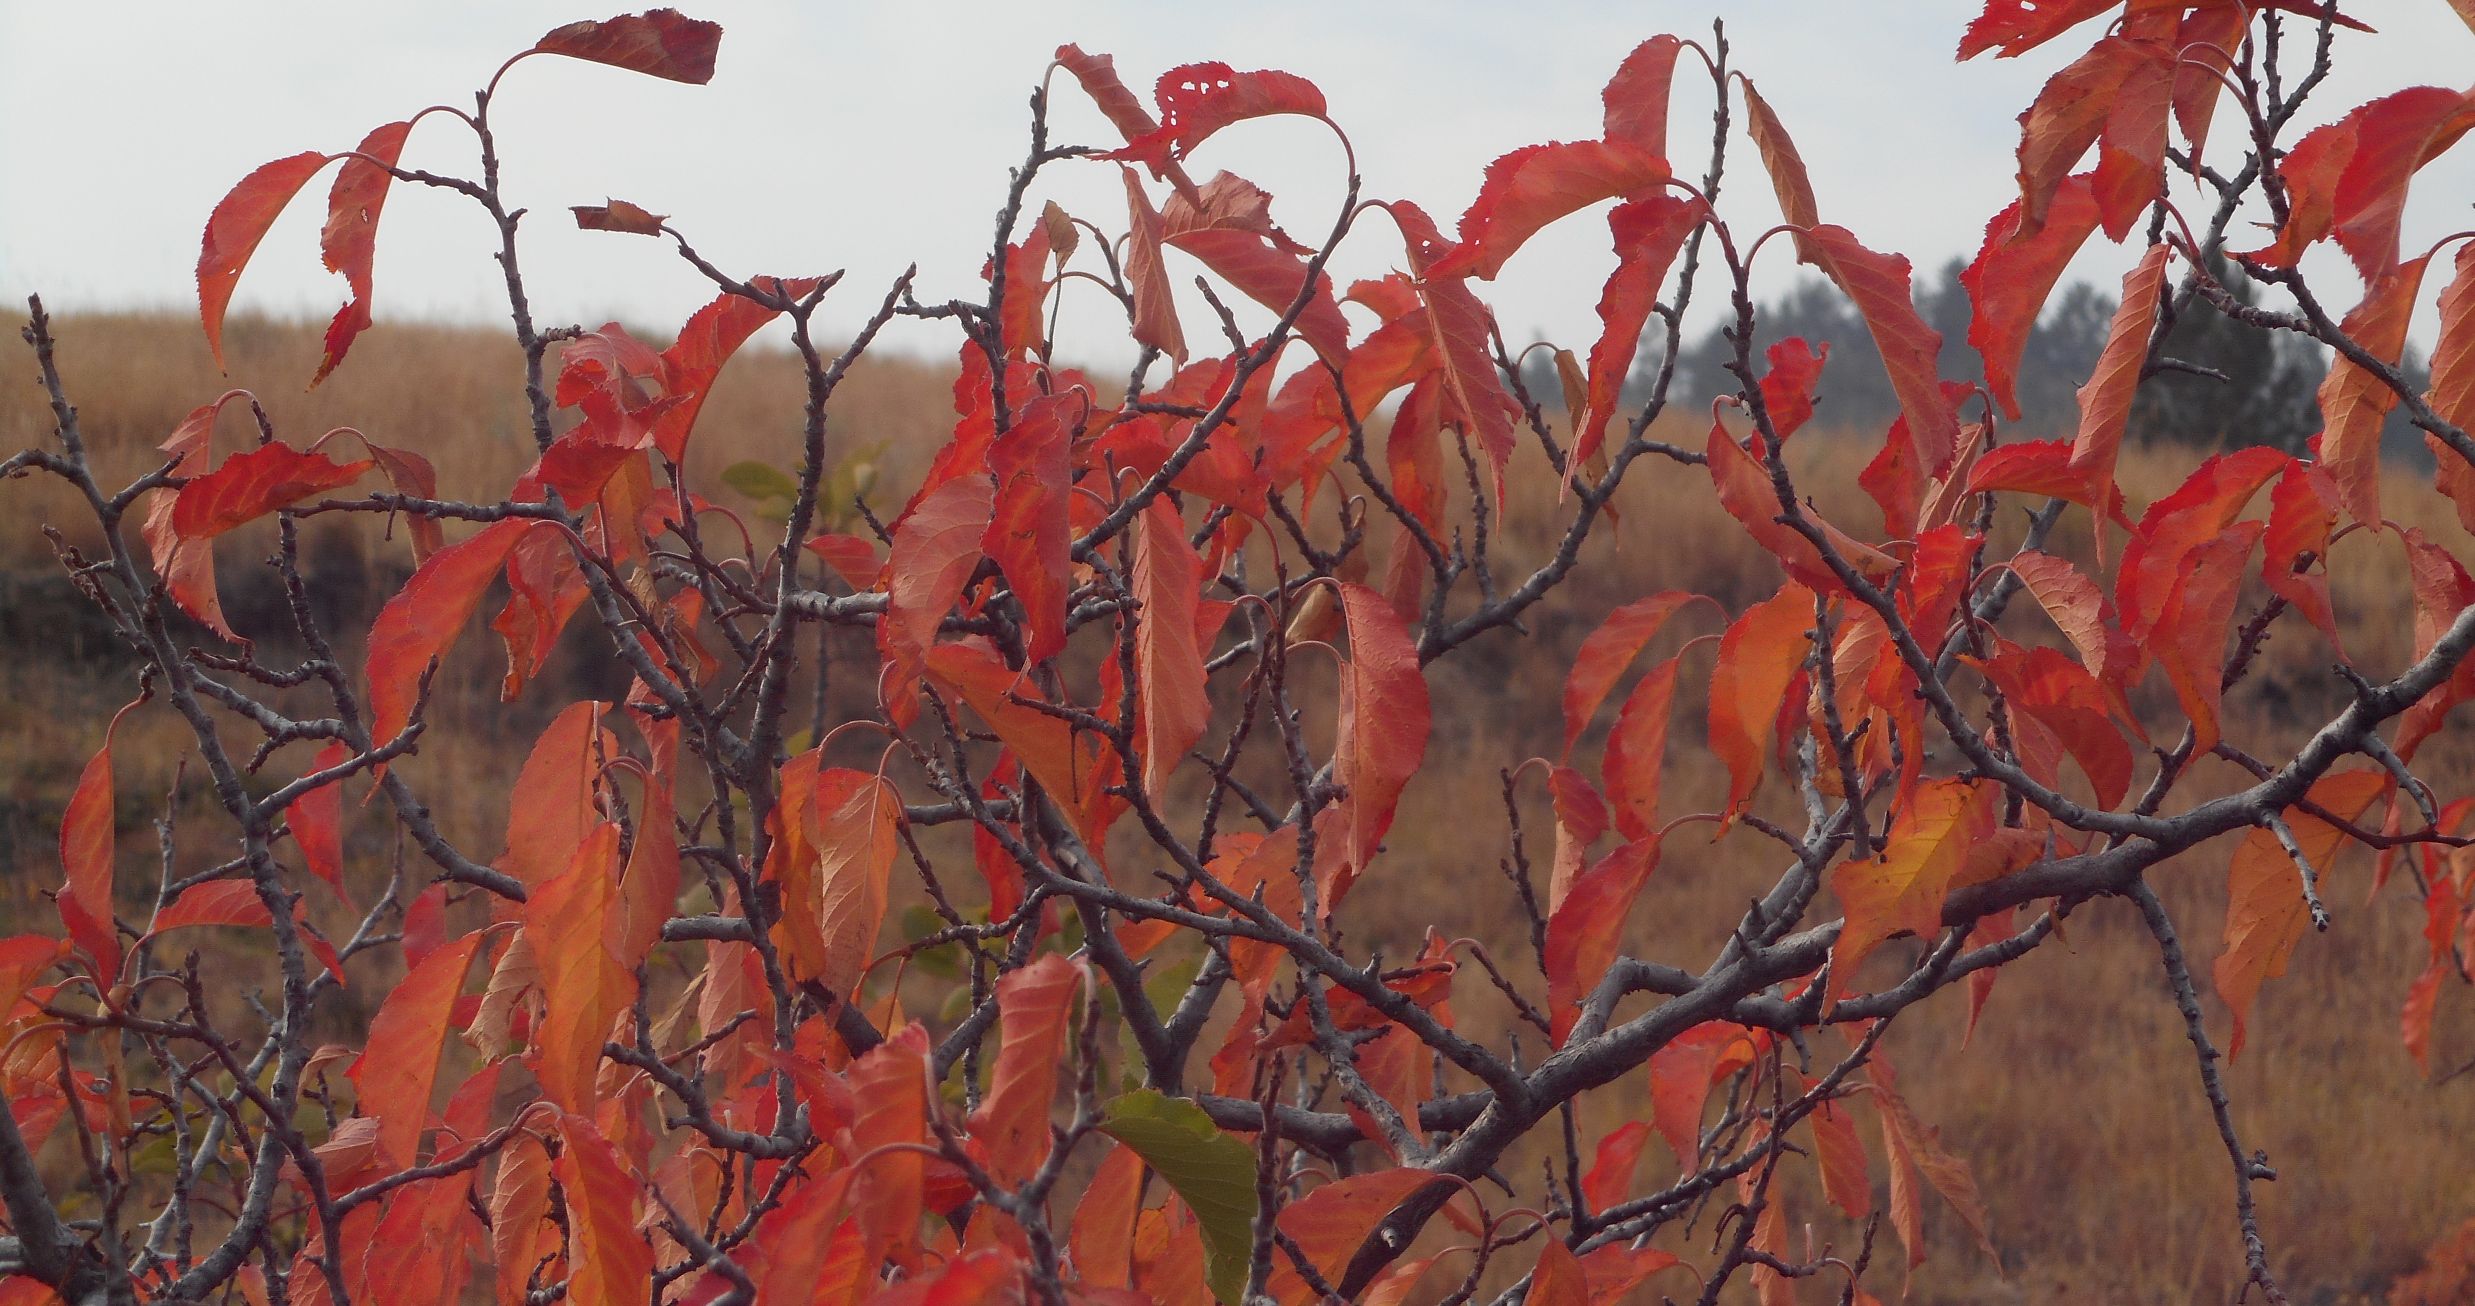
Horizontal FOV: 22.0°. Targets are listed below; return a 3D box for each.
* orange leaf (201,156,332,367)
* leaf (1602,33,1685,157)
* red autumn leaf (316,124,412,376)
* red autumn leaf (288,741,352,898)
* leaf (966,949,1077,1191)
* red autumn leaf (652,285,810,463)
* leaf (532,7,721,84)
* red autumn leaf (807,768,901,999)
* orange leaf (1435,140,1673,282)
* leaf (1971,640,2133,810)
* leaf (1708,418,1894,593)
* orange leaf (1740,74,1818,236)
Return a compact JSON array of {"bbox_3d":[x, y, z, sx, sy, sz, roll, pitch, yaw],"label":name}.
[{"bbox_3d":[-0.298,-0.121,1.900,0.025,0.074,0.022,26,0,0],"label":"orange leaf"},{"bbox_3d":[0.118,-0.152,1.900,0.024,0.068,0.022,10,0,0],"label":"leaf"},{"bbox_3d":[-0.220,-0.101,1.600,0.018,0.069,0.022,16,1,-8],"label":"red autumn leaf"},{"bbox_3d":[-0.284,0.054,1.970,0.021,0.056,0.018,-3,0,0],"label":"red autumn leaf"},{"bbox_3d":[-0.060,0.119,1.820,0.029,0.070,0.025,15,0,0],"label":"leaf"},{"bbox_3d":[-0.129,-0.072,1.630,0.026,0.058,0.025,40,0,0],"label":"red autumn leaf"},{"bbox_3d":[-0.157,-0.155,1.630,0.049,0.018,0.022,7,5,-6],"label":"leaf"},{"bbox_3d":[-0.114,0.071,1.860,0.026,0.076,0.020,10,0,0],"label":"red autumn leaf"},{"bbox_3d":[0.080,-0.111,1.600,0.062,0.027,0.026,-21,0,0],"label":"orange leaf"},{"bbox_3d":[0.207,0.018,1.620,0.030,0.052,0.028,-44,-6,5],"label":"leaf"},{"bbox_3d":[0.158,-0.039,1.840,0.071,0.020,0.024,41,0,0],"label":"leaf"},{"bbox_3d":[0.136,-0.125,1.600,0.010,0.045,0.020,-24,2,6],"label":"orange leaf"}]

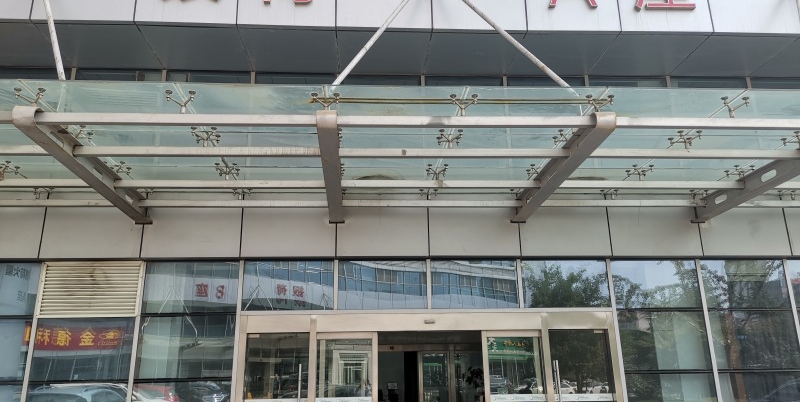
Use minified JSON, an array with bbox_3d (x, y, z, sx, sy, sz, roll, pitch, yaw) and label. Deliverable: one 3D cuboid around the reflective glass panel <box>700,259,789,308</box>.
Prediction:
[{"bbox_3d":[5.405,1.303,9.358,1.359,0.765,0.060,0,-17,-4],"label":"reflective glass panel"}]

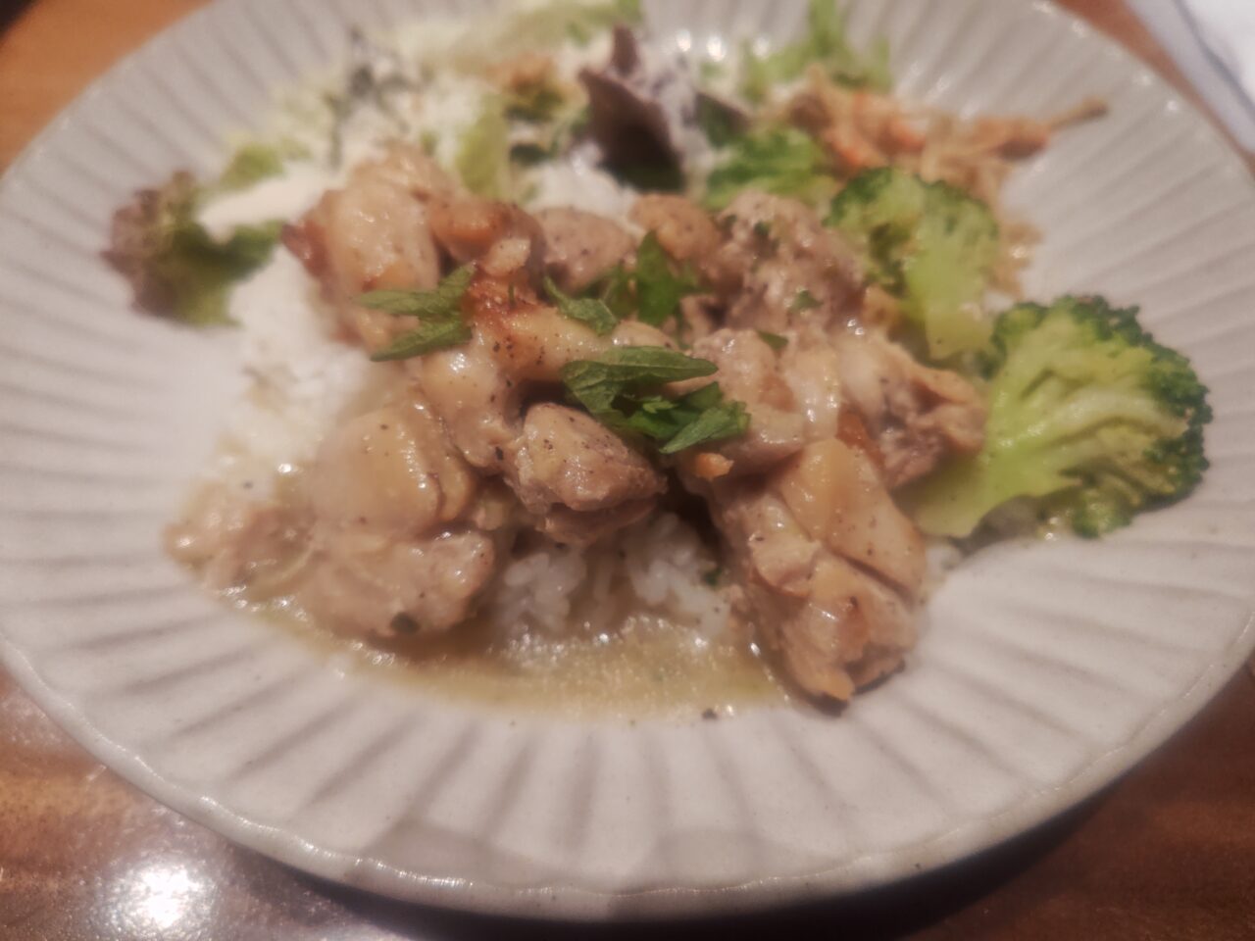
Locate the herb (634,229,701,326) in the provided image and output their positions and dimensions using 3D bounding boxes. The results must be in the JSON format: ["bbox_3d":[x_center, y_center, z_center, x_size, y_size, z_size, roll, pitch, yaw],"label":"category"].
[{"bbox_3d":[0.007,-0.033,0.145,0.011,0.009,0.015,0,56,1],"label":"herb"}]

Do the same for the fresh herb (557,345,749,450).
[{"bbox_3d":[0.004,-0.010,0.123,0.027,0.009,0.015,0,56,1],"label":"fresh herb"}]

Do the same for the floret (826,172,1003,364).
[{"bbox_3d":[0.054,-0.039,0.156,0.031,0.024,0.039,-9,67,-5],"label":"floret"}]

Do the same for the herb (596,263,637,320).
[{"bbox_3d":[-0.002,-0.031,0.143,0.007,0.006,0.009,0,56,1],"label":"herb"}]

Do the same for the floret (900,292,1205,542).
[{"bbox_3d":[0.070,-0.009,0.135,0.048,0.027,0.039,-23,59,-5],"label":"floret"}]

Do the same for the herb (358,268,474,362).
[{"bbox_3d":[-0.035,-0.025,0.137,0.020,0.007,0.017,0,56,1],"label":"herb"}]

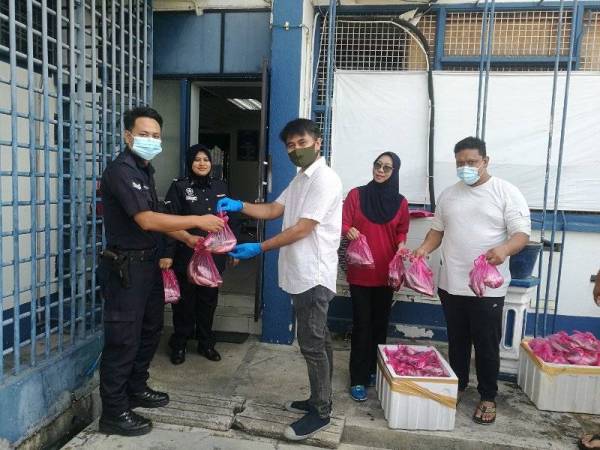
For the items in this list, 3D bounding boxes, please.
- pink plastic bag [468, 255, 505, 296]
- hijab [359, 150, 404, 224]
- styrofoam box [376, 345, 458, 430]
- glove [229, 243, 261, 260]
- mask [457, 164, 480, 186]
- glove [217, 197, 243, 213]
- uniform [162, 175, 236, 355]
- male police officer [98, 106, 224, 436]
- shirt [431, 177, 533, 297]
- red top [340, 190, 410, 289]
[{"bbox_3d":[1.052,0.285,2.640,0.185,0.215,0.140,5,6,25],"label":"pink plastic bag"},{"bbox_3d":[0.517,-0.238,2.970,0.300,0.470,0.270,3,6,12],"label":"hijab"},{"bbox_3d":[0.713,1.002,2.942,0.371,0.305,0.528,2,5,0],"label":"styrofoam box"},{"bbox_3d":[-0.282,0.137,2.420,0.180,0.090,0.100,2,5,-6],"label":"glove"},{"bbox_3d":[1.010,-0.297,2.806,0.140,0.120,0.090,7,7,40],"label":"mask"},{"bbox_3d":[-0.385,-0.112,2.552,0.130,0.090,0.100,0,6,-18],"label":"glove"},{"bbox_3d":[-0.760,0.299,3.540,0.550,1.360,0.300,0,6,-24],"label":"uniform"},{"bbox_3d":[-0.738,0.236,2.540,0.660,1.740,0.500,3,5,6],"label":"male police officer"},{"bbox_3d":[1.107,0.068,2.870,0.540,0.670,0.340,5,6,30],"label":"shirt"},{"bbox_3d":[0.510,0.070,3.119,0.430,0.630,0.300,3,5,10],"label":"red top"}]

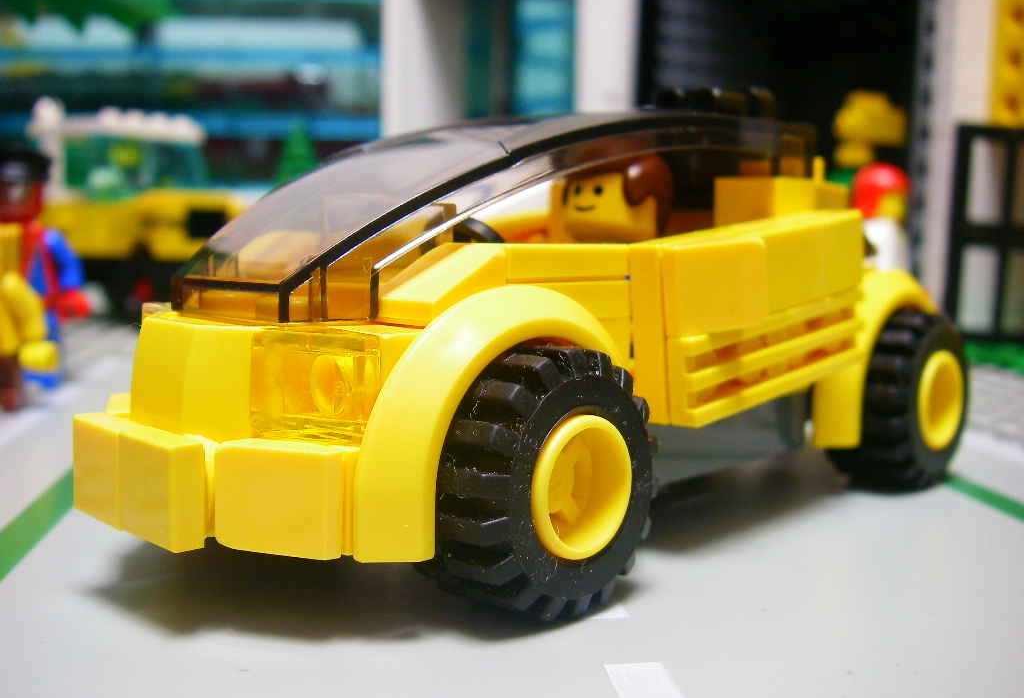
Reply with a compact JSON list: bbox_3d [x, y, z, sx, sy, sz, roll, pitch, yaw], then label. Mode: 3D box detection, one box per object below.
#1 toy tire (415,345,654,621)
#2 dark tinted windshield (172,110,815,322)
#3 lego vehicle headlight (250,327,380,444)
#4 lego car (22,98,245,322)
[{"bbox_3d":[0.001,0.010,0.090,0.012,0.021,0.021,7,9,44],"label":"toy tire"},{"bbox_3d":[-0.001,-0.015,0.115,0.032,0.020,0.066,7,9,44],"label":"dark tinted windshield"},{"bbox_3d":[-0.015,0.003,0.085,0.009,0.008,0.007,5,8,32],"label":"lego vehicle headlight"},{"bbox_3d":[-0.120,-0.046,0.371,0.074,0.065,0.044,0,7,-12],"label":"lego car"}]

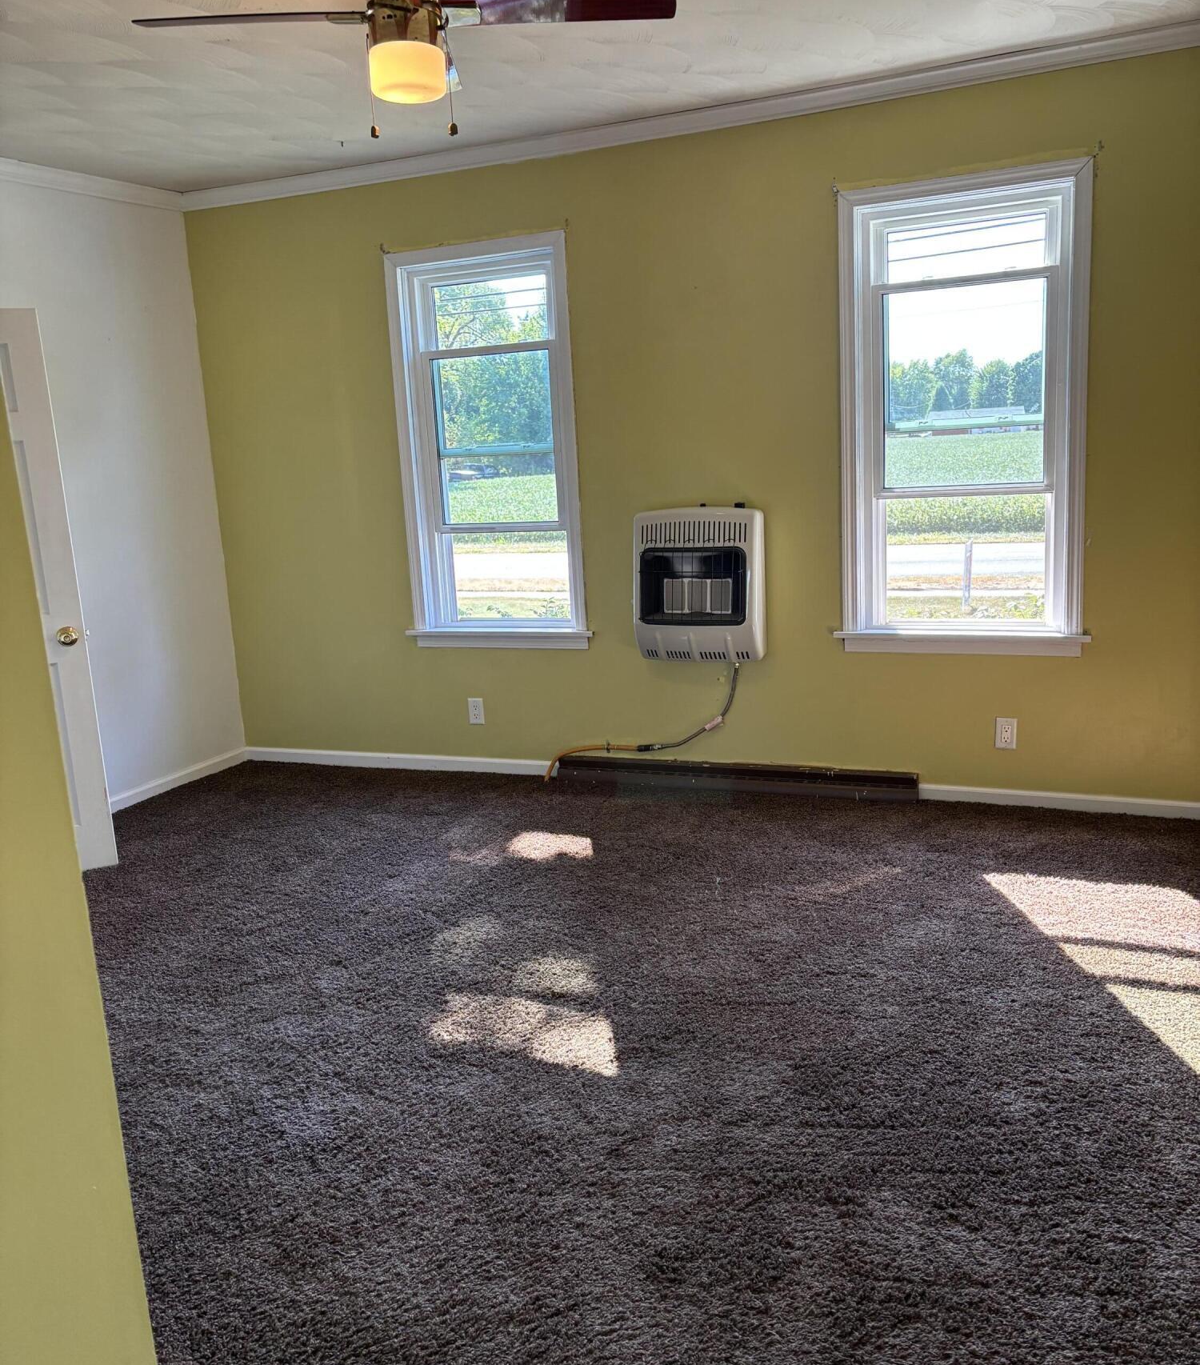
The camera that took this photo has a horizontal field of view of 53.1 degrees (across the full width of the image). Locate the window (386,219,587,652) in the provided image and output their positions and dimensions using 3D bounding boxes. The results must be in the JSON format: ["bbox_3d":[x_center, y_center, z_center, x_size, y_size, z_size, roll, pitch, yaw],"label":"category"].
[{"bbox_3d":[-0.470,-0.985,5.157,0.894,1.691,0.100,2,12,22],"label":"window"}]

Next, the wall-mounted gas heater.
[{"bbox_3d":[0.409,-0.394,4.811,0.452,0.598,0.200,2,12,22],"label":"wall-mounted gas heater"}]

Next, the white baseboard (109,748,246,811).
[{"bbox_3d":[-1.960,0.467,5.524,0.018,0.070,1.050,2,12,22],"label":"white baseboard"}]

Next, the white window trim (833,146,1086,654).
[{"bbox_3d":[1.326,-0.949,4.413,0.931,1.712,0.100,2,12,22],"label":"white window trim"}]

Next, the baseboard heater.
[{"bbox_3d":[0.541,0.406,5.006,1.531,0.112,0.070,2,12,22],"label":"baseboard heater"}]

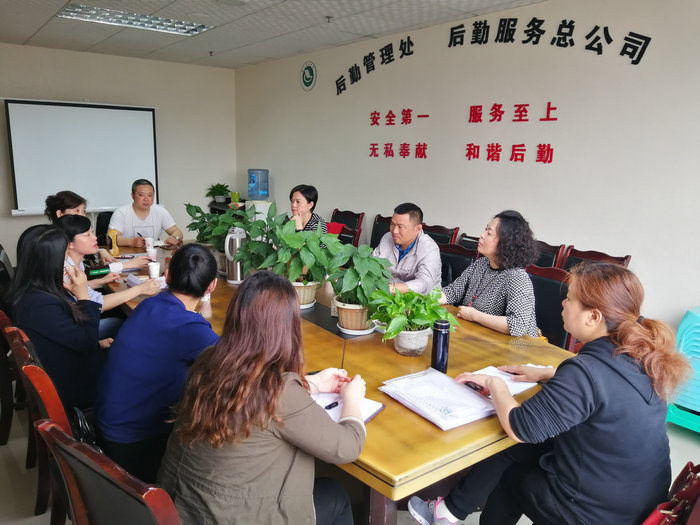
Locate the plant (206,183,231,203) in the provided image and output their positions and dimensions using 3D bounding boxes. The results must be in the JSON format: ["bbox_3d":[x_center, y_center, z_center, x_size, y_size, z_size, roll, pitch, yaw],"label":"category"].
[{"bbox_3d":[-1.739,-0.926,7.222,0.300,0.260,0.300,-1,12,-13],"label":"plant"}]

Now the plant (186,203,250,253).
[{"bbox_3d":[-0.891,-0.162,3.706,0.420,0.430,0.420,-1,12,-13],"label":"plant"}]

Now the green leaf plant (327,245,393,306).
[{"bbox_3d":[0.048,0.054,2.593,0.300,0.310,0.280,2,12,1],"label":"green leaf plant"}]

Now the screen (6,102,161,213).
[{"bbox_3d":[-3.002,-1.195,6.290,1.570,1.210,0.070,-7,15,-36],"label":"screen"}]

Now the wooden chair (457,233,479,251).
[{"bbox_3d":[0.777,0.325,3.891,0.560,1.000,0.450,-7,15,-36],"label":"wooden chair"}]

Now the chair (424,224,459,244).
[{"bbox_3d":[0.529,0.185,4.513,0.580,1.000,0.470,-7,15,-36],"label":"chair"}]

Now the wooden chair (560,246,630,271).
[{"bbox_3d":[1.380,0.434,3.438,0.560,1.000,0.450,-7,15,-36],"label":"wooden chair"}]

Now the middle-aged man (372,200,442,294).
[{"bbox_3d":[0.266,0.288,3.355,0.780,1.290,0.560,-7,15,-36],"label":"middle-aged man"}]

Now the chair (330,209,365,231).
[{"bbox_3d":[-0.215,0.000,5.297,0.580,1.000,0.470,-7,15,-36],"label":"chair"}]

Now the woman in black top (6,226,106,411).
[{"bbox_3d":[-1.192,0.427,2.579,0.500,1.230,0.680,12,15,40],"label":"woman in black top"}]

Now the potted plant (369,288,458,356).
[{"bbox_3d":[0.276,0.260,2.347,0.360,0.260,0.320,3,12,7],"label":"potted plant"}]

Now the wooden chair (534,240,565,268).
[{"bbox_3d":[1.105,0.349,3.801,0.580,1.000,0.470,-7,15,-36],"label":"wooden chair"}]

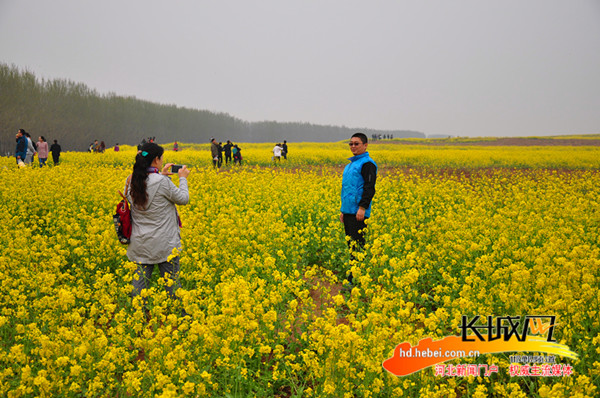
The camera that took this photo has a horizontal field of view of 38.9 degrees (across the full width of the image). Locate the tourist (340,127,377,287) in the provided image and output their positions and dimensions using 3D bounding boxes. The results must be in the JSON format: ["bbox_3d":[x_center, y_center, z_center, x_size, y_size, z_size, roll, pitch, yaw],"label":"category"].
[{"bbox_3d":[0.677,0.119,9.662,0.520,1.740,0.340,4,6,45],"label":"tourist"}]

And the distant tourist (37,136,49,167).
[{"bbox_3d":[-11.548,-1.991,38.058,0.480,1.620,0.340,2,5,30],"label":"distant tourist"}]

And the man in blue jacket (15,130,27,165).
[{"bbox_3d":[-9.015,-1.409,27.561,0.400,1.690,0.500,-1,4,-9],"label":"man in blue jacket"}]

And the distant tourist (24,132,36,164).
[{"bbox_3d":[-11.452,-1.980,36.059,0.400,1.660,0.480,1,4,18],"label":"distant tourist"}]

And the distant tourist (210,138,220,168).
[{"bbox_3d":[-4.386,-2.258,44.061,0.360,1.710,0.500,1,4,9],"label":"distant tourist"}]

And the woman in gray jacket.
[{"bbox_3d":[-1.167,0.340,7.008,0.500,1.610,0.480,4,5,40],"label":"woman in gray jacket"}]

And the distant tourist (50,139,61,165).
[{"bbox_3d":[-13.802,-2.501,48.061,0.580,1.700,0.360,0,4,0],"label":"distant tourist"}]

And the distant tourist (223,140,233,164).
[{"bbox_3d":[-4.273,-2.622,50.561,0.560,1.700,0.400,2,4,24],"label":"distant tourist"}]

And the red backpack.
[{"bbox_3d":[-1.468,0.125,7.017,0.180,0.490,0.290,-1,4,-18],"label":"red backpack"}]

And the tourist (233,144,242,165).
[{"bbox_3d":[-4.388,-3.030,60.056,0.480,1.580,0.380,1,4,12],"label":"tourist"}]

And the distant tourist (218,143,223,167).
[{"bbox_3d":[-4.661,-2.516,50.058,0.360,1.630,0.480,0,4,-6],"label":"distant tourist"}]

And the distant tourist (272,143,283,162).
[{"bbox_3d":[-1.661,-3.327,64.057,0.380,1.600,0.500,-4,6,-45],"label":"distant tourist"}]

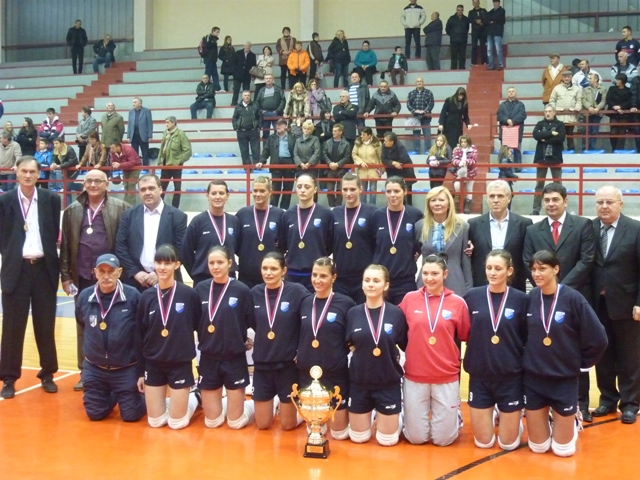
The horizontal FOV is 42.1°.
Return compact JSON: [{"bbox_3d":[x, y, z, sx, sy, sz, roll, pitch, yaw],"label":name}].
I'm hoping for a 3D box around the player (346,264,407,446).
[{"bbox_3d":[0.403,0.759,5.825,0.460,1.215,0.600,1,3,7],"label":"player"}]

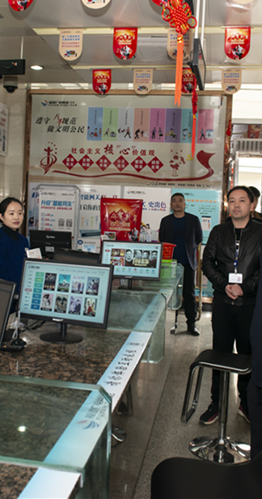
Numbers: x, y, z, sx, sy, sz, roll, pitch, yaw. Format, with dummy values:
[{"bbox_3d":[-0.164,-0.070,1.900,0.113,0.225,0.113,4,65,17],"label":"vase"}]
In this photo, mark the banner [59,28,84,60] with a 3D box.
[{"bbox_3d":[-0.640,-2.192,5.355,0.267,0.335,0.010,3,5,9],"label":"banner"}]

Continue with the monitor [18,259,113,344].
[{"bbox_3d":[-0.338,0.263,2.580,0.495,0.405,0.190,4,4,18],"label":"monitor"}]

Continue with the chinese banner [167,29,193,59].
[{"bbox_3d":[0.509,-2.137,5.205,0.257,0.321,0.010,3,5,9],"label":"chinese banner"}]

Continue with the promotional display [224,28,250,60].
[{"bbox_3d":[1.027,-1.984,4.820,0.255,0.330,0.012,3,4,8],"label":"promotional display"}]

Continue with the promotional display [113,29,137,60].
[{"bbox_3d":[-0.059,-2.165,5.274,0.262,0.325,0.010,3,5,9],"label":"promotional display"}]

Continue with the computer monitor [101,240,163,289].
[{"bbox_3d":[0.001,0.129,4.230,0.510,0.400,0.200,4,5,11],"label":"computer monitor"}]

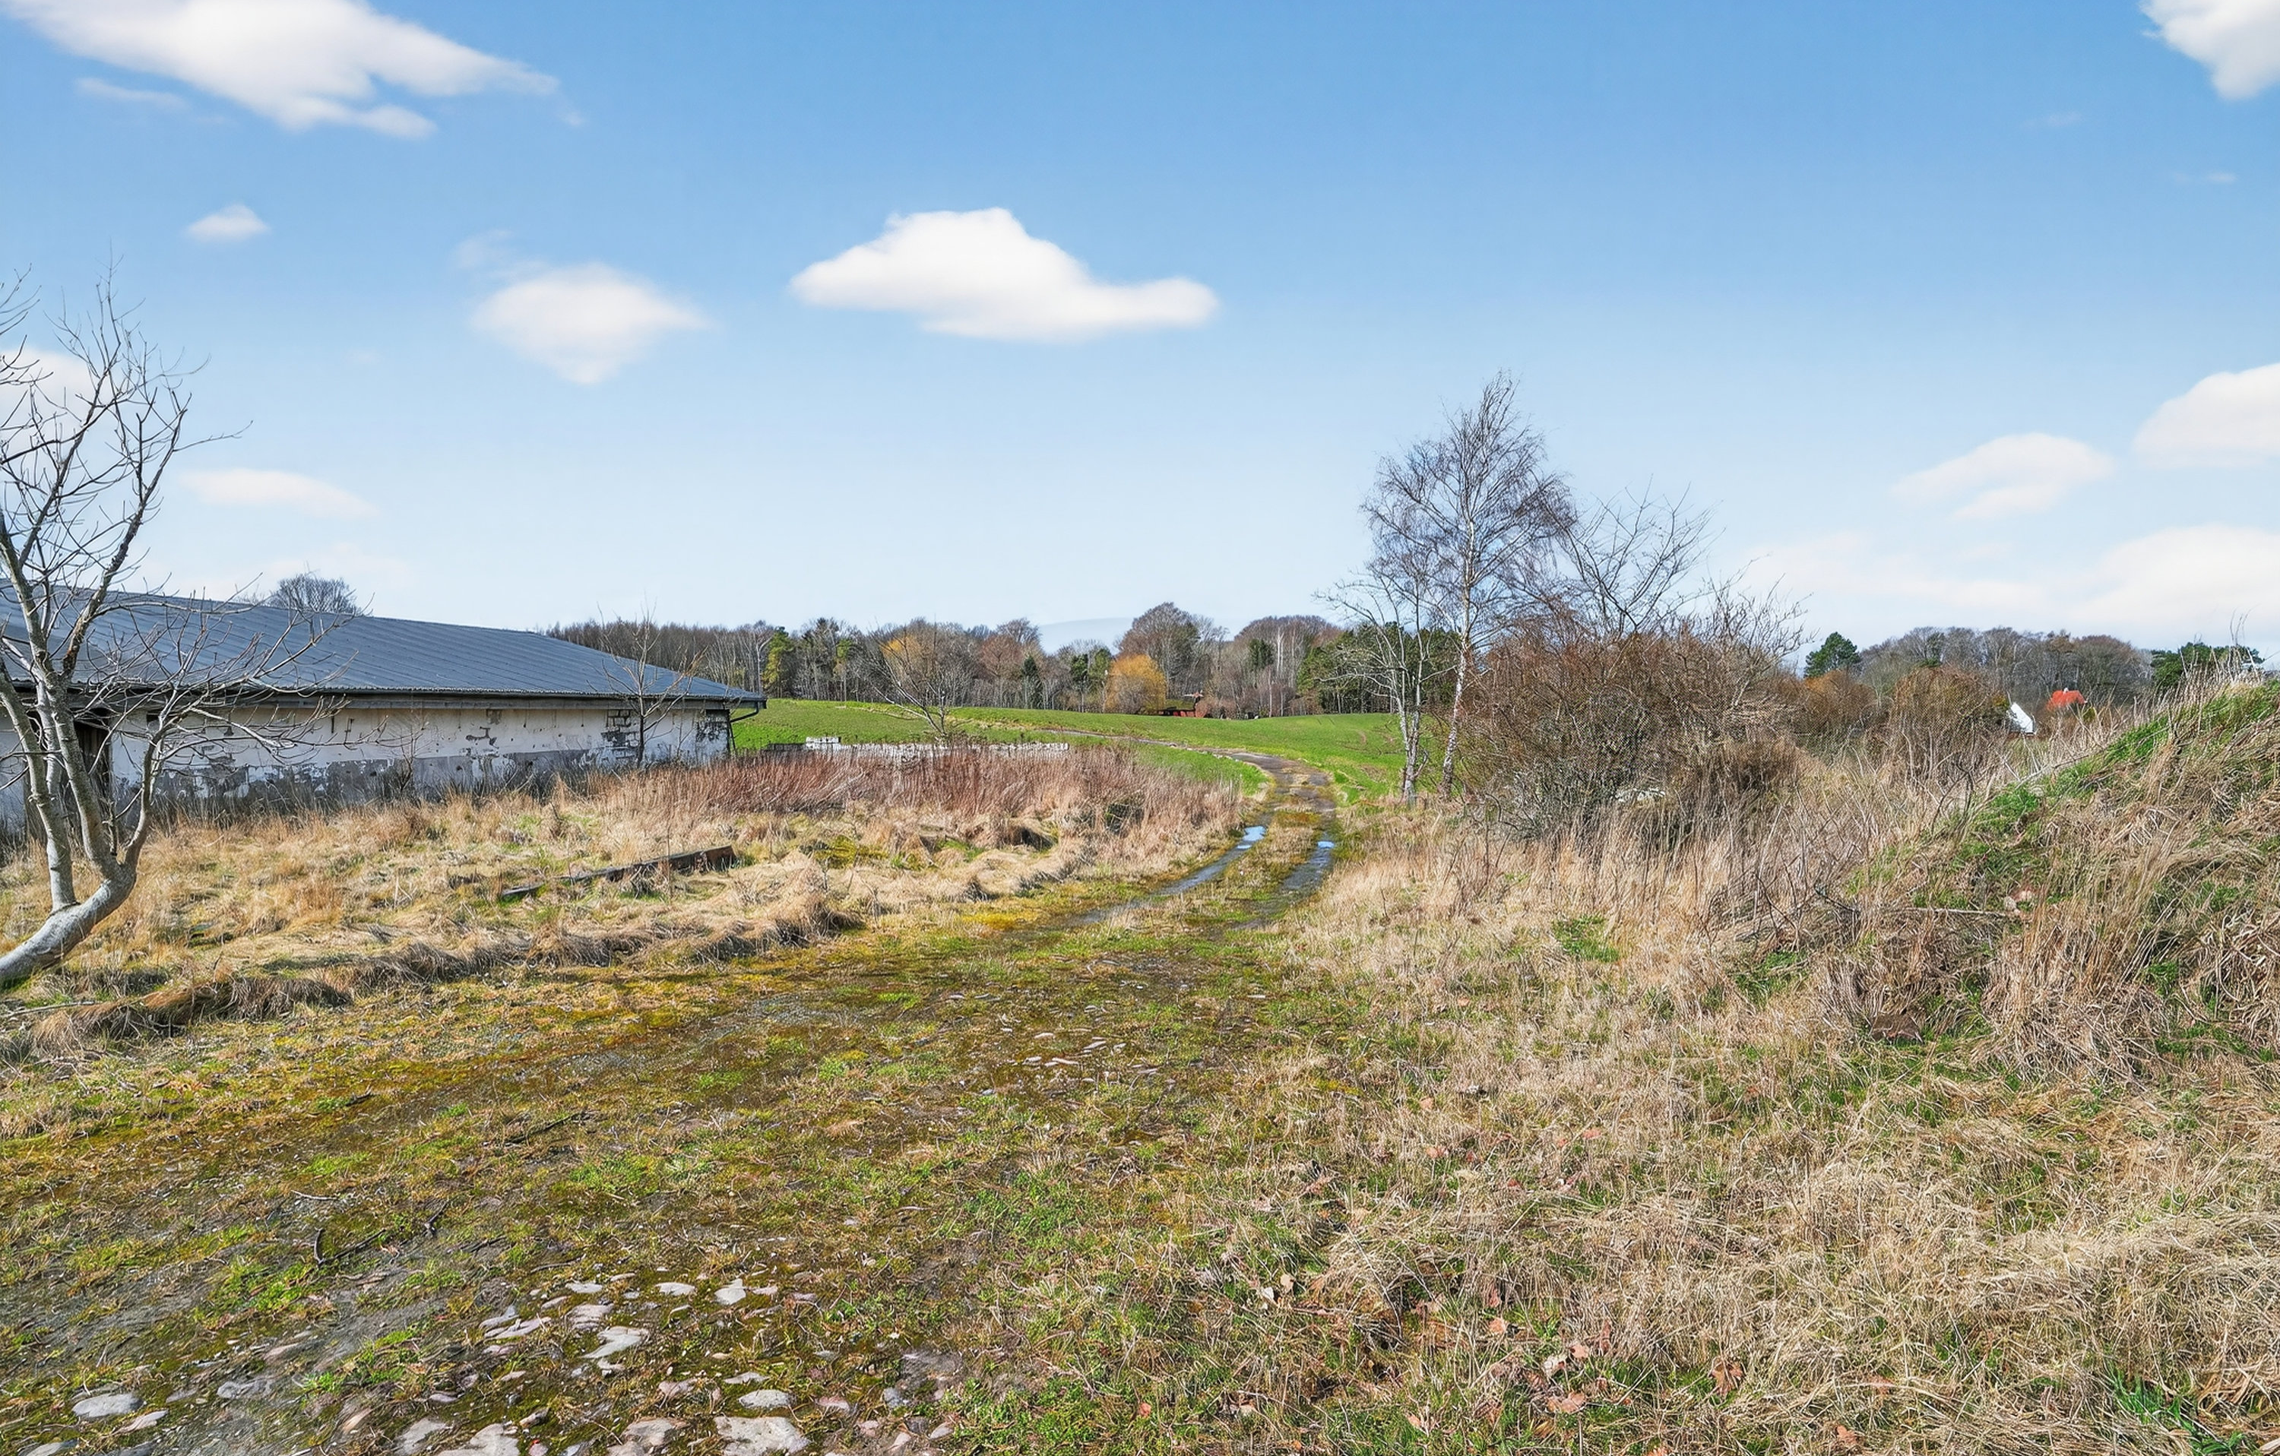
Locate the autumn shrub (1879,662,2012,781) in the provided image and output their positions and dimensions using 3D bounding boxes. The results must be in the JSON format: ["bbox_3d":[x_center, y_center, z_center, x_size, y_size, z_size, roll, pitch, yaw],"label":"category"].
[{"bbox_3d":[23.427,-0.207,35.000,3.810,3.470,3.700,0,1,0],"label":"autumn shrub"}]

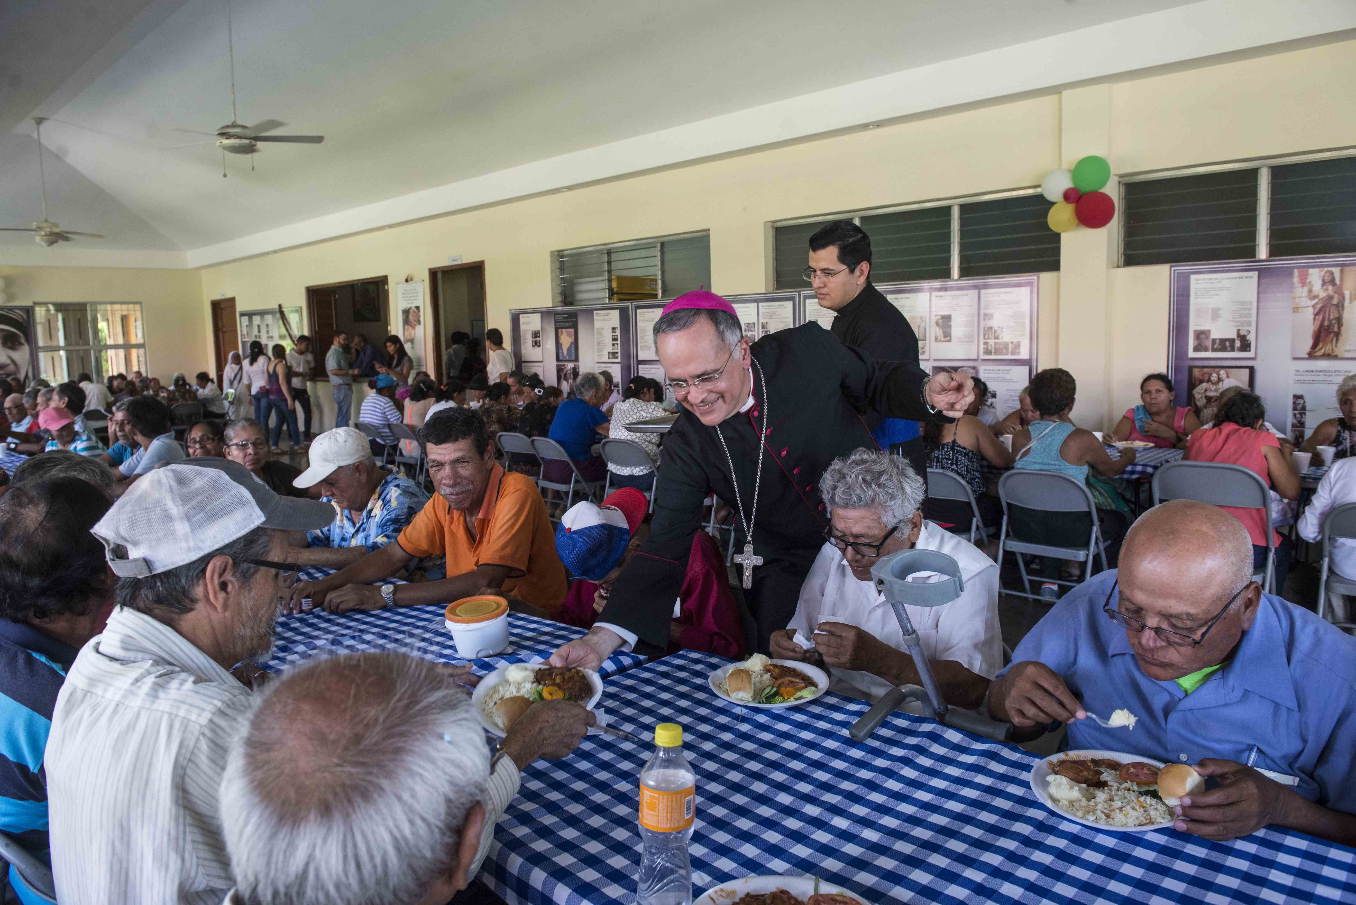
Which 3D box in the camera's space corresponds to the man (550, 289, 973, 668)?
[{"bbox_3d":[0.218,0.415,1.900,0.820,1.500,0.750,0,7,12],"label":"man"}]

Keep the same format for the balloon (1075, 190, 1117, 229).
[{"bbox_3d":[2.836,-1.645,6.142,0.270,0.255,0.270,5,10,42],"label":"balloon"}]

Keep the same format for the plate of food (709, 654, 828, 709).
[{"bbox_3d":[0.175,0.441,1.744,0.233,0.050,0.233,-2,7,0],"label":"plate of food"}]

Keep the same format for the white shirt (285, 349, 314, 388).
[{"bbox_3d":[-5.827,-1.283,13.950,0.460,0.620,0.280,-7,9,-37],"label":"white shirt"}]

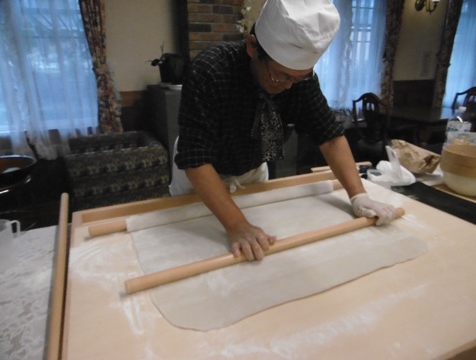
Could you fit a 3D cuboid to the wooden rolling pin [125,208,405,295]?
[{"bbox_3d":[0.151,0.179,0.945,0.900,0.031,0.031,-10,21,-24],"label":"wooden rolling pin"}]

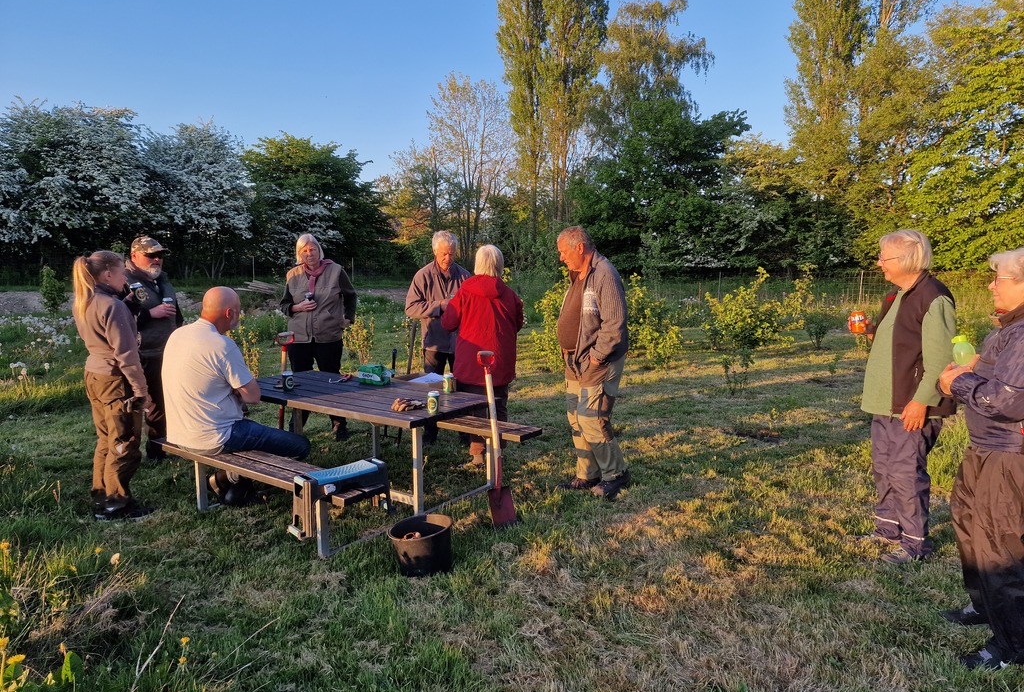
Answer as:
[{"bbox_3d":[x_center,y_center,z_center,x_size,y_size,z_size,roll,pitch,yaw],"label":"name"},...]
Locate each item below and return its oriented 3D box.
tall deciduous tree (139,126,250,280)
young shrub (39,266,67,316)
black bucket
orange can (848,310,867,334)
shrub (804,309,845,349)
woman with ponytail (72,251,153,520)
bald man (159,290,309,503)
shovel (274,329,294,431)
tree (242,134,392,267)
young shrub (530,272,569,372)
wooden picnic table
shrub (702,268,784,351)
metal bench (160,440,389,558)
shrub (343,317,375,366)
[{"bbox_3d":[-15.915,-7.207,34.331,5.400,7.773,5.200,-1,8,0],"label":"tall deciduous tree"},{"bbox_3d":[-13.390,-1.500,19.749,0.750,1.470,0.750,0,7,0],"label":"young shrub"},{"bbox_3d":[-0.480,1.010,3.524,0.316,0.290,0.316,-5,8,1],"label":"black bucket"},{"bbox_3d":[1.872,-0.127,3.680,0.066,0.117,0.066,0,7,0],"label":"orange can"},{"bbox_3d":[5.661,-0.255,12.339,0.620,0.700,0.600,0,7,0],"label":"shrub"},{"bbox_3d":[-2.450,0.248,4.178,0.420,1.620,0.460,-4,8,-30],"label":"woman with ponytail"},{"bbox_3d":[-1.670,0.350,4.290,0.620,1.380,0.740,6,9,43],"label":"bald man"},{"bbox_3d":[-1.694,0.426,5.082,0.180,1.090,0.100,0,10,-19],"label":"shovel"},{"bbox_3d":[-9.823,-6.972,34.369,7.200,7.095,6.600,-1,8,0],"label":"tree"},{"bbox_3d":[0.682,-0.345,9.185,0.920,1.369,0.850,-1,8,0],"label":"young shrub"},{"bbox_3d":[-1.061,0.662,4.569,1.843,0.716,0.758,5,9,36],"label":"wooden picnic table"},{"bbox_3d":[4.161,-0.595,12.150,1.400,1.450,1.300,0,7,0],"label":"shrub"},{"bbox_3d":[-1.512,0.885,4.022,1.936,0.426,0.265,5,9,36],"label":"metal bench"},{"bbox_3d":[-2.277,-0.031,10.184,0.460,0.780,0.460,0,7,0],"label":"shrub"}]

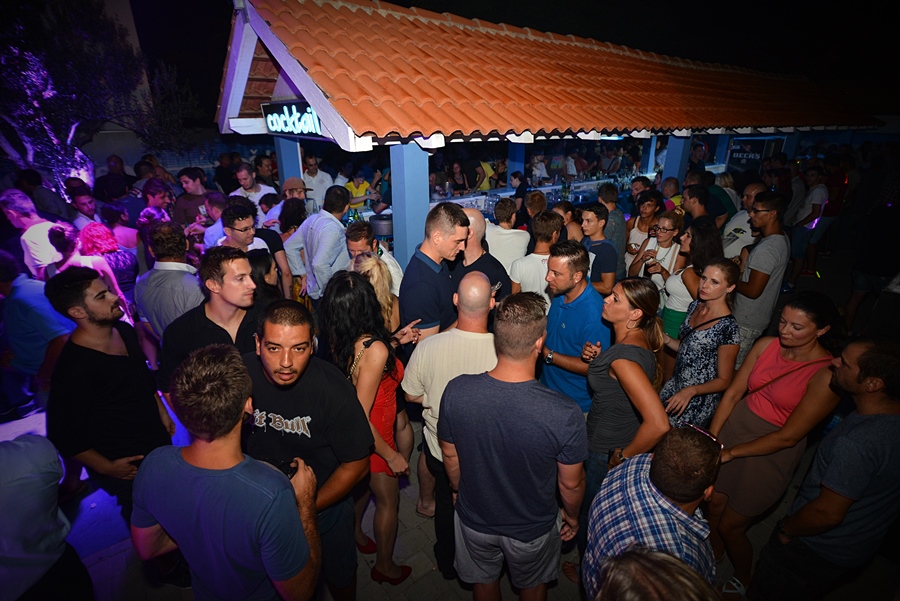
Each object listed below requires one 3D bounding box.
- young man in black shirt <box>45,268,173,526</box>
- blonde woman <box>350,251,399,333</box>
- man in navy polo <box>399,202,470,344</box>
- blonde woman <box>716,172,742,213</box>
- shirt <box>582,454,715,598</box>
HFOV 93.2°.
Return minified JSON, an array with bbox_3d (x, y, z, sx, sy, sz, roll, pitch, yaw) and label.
[{"bbox_3d":[-1.440,0.660,1.964,0.420,1.750,0.550,0,23,0],"label":"young man in black shirt"},{"bbox_3d":[-0.380,0.506,2.442,0.340,1.660,0.460,15,27,32],"label":"blonde woman"},{"bbox_3d":[-0.060,0.397,2.417,0.420,1.880,0.540,3,23,7],"label":"man in navy polo"},{"bbox_3d":[3.700,-0.959,5.894,0.460,1.660,0.300,-4,23,-9],"label":"blonde woman"},{"bbox_3d":[0.480,0.762,1.149,0.360,0.680,0.490,-3,23,-6],"label":"shirt"}]

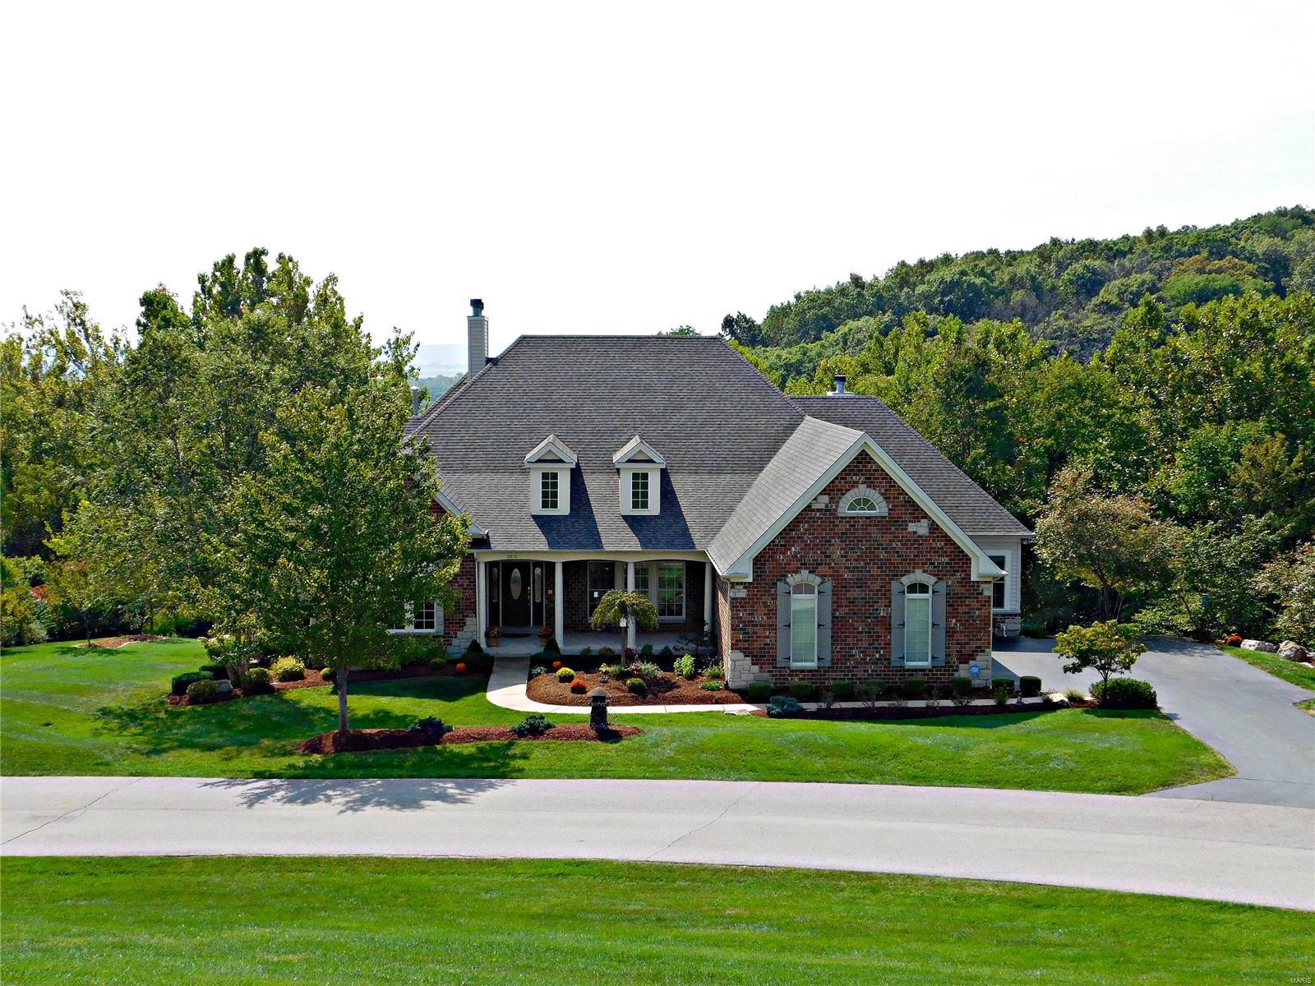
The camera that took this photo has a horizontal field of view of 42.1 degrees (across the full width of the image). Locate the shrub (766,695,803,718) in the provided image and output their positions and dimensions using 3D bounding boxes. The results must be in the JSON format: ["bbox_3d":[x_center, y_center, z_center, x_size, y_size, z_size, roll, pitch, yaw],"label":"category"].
[{"bbox_3d":[3.063,5.125,41.100,0.864,0.518,0.821,0,5,-2],"label":"shrub"}]

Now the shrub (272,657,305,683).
[{"bbox_3d":[-9.765,4.672,45.200,0.869,0.659,0.826,0,5,-2],"label":"shrub"}]

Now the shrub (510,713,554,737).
[{"bbox_3d":[-2.870,5.338,39.300,1.039,0.506,0.987,0,5,-2],"label":"shrub"}]

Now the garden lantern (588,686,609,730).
[{"bbox_3d":[-1.444,5.229,41.759,0.520,1.000,0.520,0,5,-3],"label":"garden lantern"}]

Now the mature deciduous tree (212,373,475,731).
[{"bbox_3d":[-7.294,1.487,39.600,5.750,8.100,5.600,0,5,-2],"label":"mature deciduous tree"}]

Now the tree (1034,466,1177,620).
[{"bbox_3d":[14.359,1.696,54.800,4.550,5.100,4.400,0,5,-2],"label":"tree"}]

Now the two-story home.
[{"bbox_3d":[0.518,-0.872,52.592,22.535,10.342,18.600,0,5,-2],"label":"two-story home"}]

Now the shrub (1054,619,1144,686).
[{"bbox_3d":[10.892,4.159,42.200,2.181,1.960,2.072,0,5,-2],"label":"shrub"}]

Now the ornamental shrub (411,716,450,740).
[{"bbox_3d":[-5.168,5.367,39.000,0.891,0.512,0.846,0,5,-2],"label":"ornamental shrub"}]

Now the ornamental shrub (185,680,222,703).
[{"bbox_3d":[-11.303,4.941,42.600,0.922,0.562,0.876,0,5,-2],"label":"ornamental shrub"}]

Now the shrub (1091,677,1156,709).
[{"bbox_3d":[11.514,4.945,42.200,1.648,0.728,1.484,0,5,-2],"label":"shrub"}]

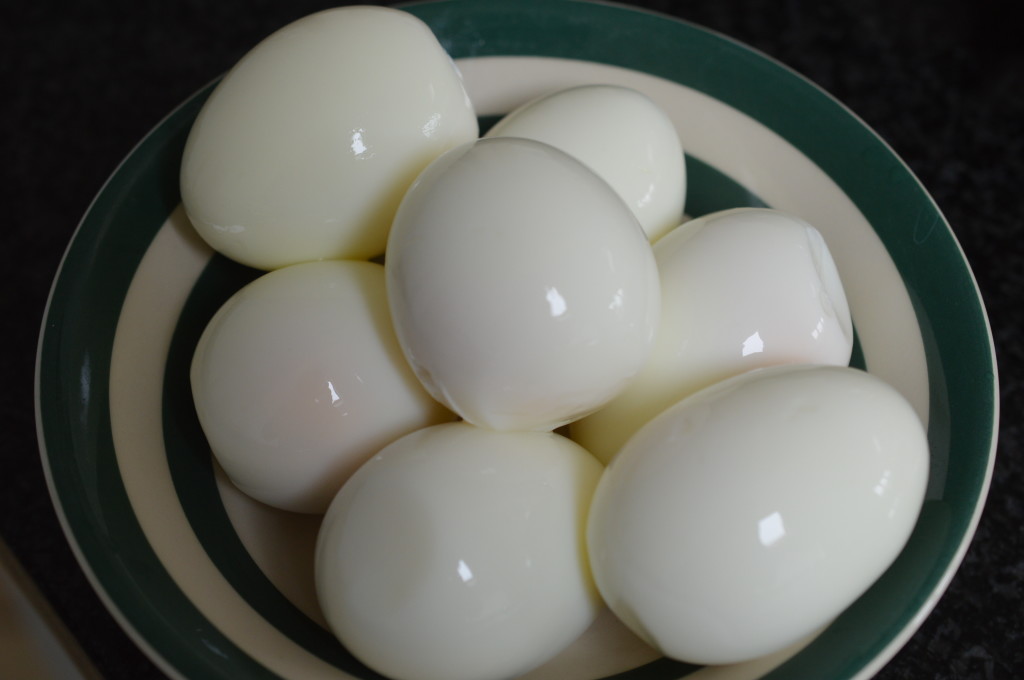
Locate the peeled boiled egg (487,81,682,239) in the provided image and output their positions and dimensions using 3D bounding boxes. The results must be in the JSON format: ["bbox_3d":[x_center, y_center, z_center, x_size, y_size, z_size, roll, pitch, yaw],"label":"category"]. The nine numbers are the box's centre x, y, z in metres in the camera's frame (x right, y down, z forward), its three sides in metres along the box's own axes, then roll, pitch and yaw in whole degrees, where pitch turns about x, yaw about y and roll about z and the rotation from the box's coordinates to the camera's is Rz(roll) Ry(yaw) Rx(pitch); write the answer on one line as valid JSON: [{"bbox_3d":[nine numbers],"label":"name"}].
[{"bbox_3d":[0.009,-0.024,0.325,0.056,0.042,0.042,-47,65,4],"label":"peeled boiled egg"}]

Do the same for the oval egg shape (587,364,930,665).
[{"bbox_3d":[0.038,0.026,0.266,0.058,0.041,0.041,-31,61,-8],"label":"oval egg shape"}]

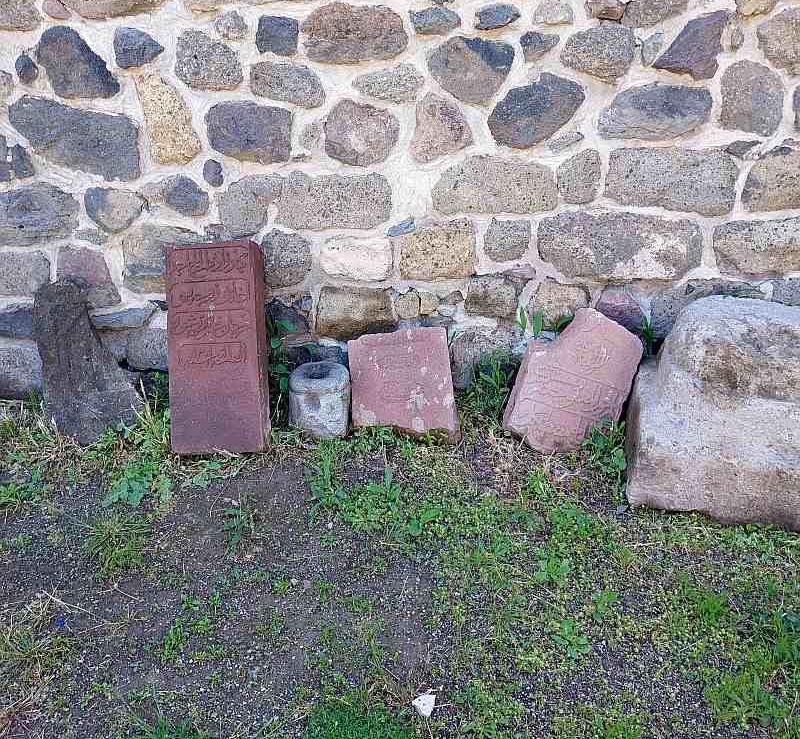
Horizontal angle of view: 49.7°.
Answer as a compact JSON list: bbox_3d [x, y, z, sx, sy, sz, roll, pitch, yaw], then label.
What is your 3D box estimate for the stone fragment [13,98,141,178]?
[{"bbox_3d":[-1.289,-0.956,3.530,0.508,0.309,0.240,0,20,2],"label":"stone fragment"}]

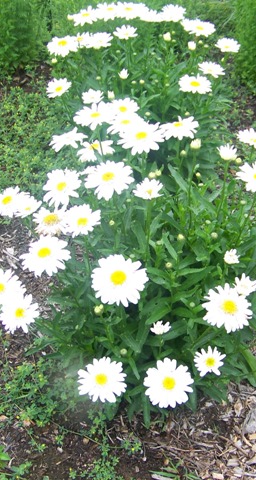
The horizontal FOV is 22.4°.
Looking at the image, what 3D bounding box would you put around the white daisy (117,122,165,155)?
[{"bbox_3d":[0.027,-0.208,1.330,0.098,0.030,0.096,1,51,1],"label":"white daisy"}]

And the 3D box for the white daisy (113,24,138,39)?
[{"bbox_3d":[-0.006,-0.530,1.650,0.065,0.021,0.065,0,48,0],"label":"white daisy"}]

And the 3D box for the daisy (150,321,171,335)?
[{"bbox_3d":[0.063,0.170,1.257,0.038,0.020,0.038,0,37,0],"label":"daisy"}]

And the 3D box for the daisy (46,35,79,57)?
[{"bbox_3d":[-0.205,-0.609,2.030,0.097,0.030,0.095,-4,57,-5],"label":"daisy"}]

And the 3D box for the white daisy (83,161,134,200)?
[{"bbox_3d":[-0.040,-0.130,1.411,0.106,0.028,0.106,-2,55,2],"label":"white daisy"}]

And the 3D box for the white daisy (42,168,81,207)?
[{"bbox_3d":[-0.120,-0.095,1.180,0.073,0.020,0.073,-3,67,6],"label":"white daisy"}]

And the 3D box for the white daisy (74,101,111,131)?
[{"bbox_3d":[-0.074,-0.261,1.360,0.084,0.023,0.084,-5,49,-2],"label":"white daisy"}]

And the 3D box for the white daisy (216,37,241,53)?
[{"bbox_3d":[0.323,-0.628,2.080,0.080,0.030,0.079,6,47,7],"label":"white daisy"}]

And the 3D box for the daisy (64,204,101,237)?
[{"bbox_3d":[-0.080,-0.033,1.130,0.065,0.017,0.065,-1,60,2],"label":"daisy"}]

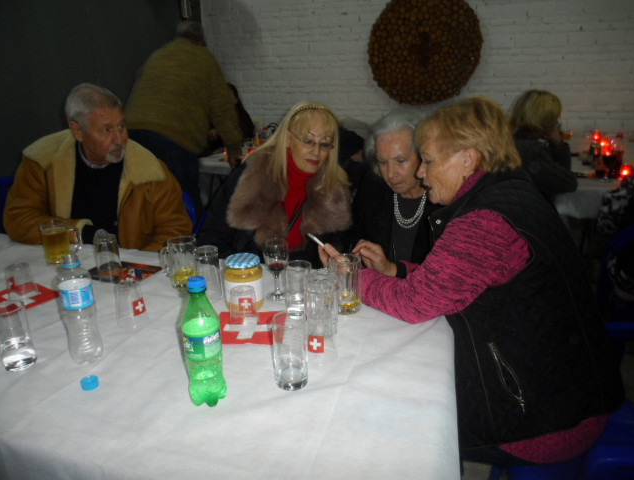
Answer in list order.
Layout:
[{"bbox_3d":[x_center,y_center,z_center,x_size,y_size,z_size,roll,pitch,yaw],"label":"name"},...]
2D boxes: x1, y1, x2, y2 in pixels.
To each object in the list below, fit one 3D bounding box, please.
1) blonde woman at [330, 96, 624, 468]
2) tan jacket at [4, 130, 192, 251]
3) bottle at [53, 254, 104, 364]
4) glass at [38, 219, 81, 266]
[{"bbox_3d":[0.427,0.273,1.184,0.740,1.230,0.520,6,17,22],"label":"blonde woman"},{"bbox_3d":[-0.801,-0.081,1.714,0.650,0.630,0.430,-2,16,-6],"label":"tan jacket"},{"bbox_3d":[-0.467,0.134,0.866,0.070,0.215,0.070,0,16,0],"label":"bottle"},{"bbox_3d":[-0.824,0.011,1.438,0.114,0.138,0.078,-2,16,-5],"label":"glass"}]

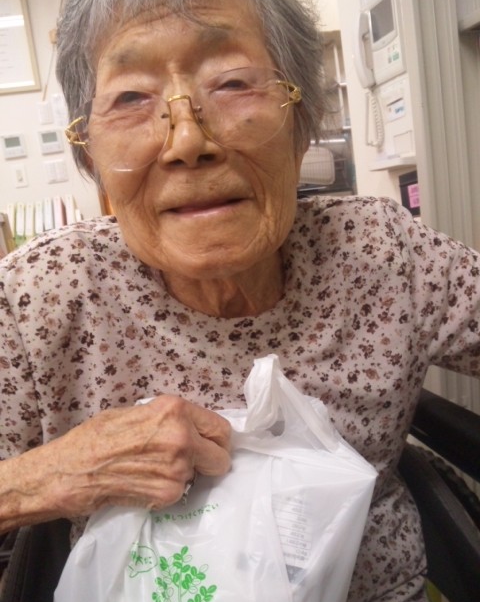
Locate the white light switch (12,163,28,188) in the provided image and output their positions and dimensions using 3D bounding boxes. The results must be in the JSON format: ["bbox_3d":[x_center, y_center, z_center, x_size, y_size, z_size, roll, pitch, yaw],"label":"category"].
[{"bbox_3d":[-1.166,-0.664,2.750,0.070,0.120,0.012,-7,7,2],"label":"white light switch"}]

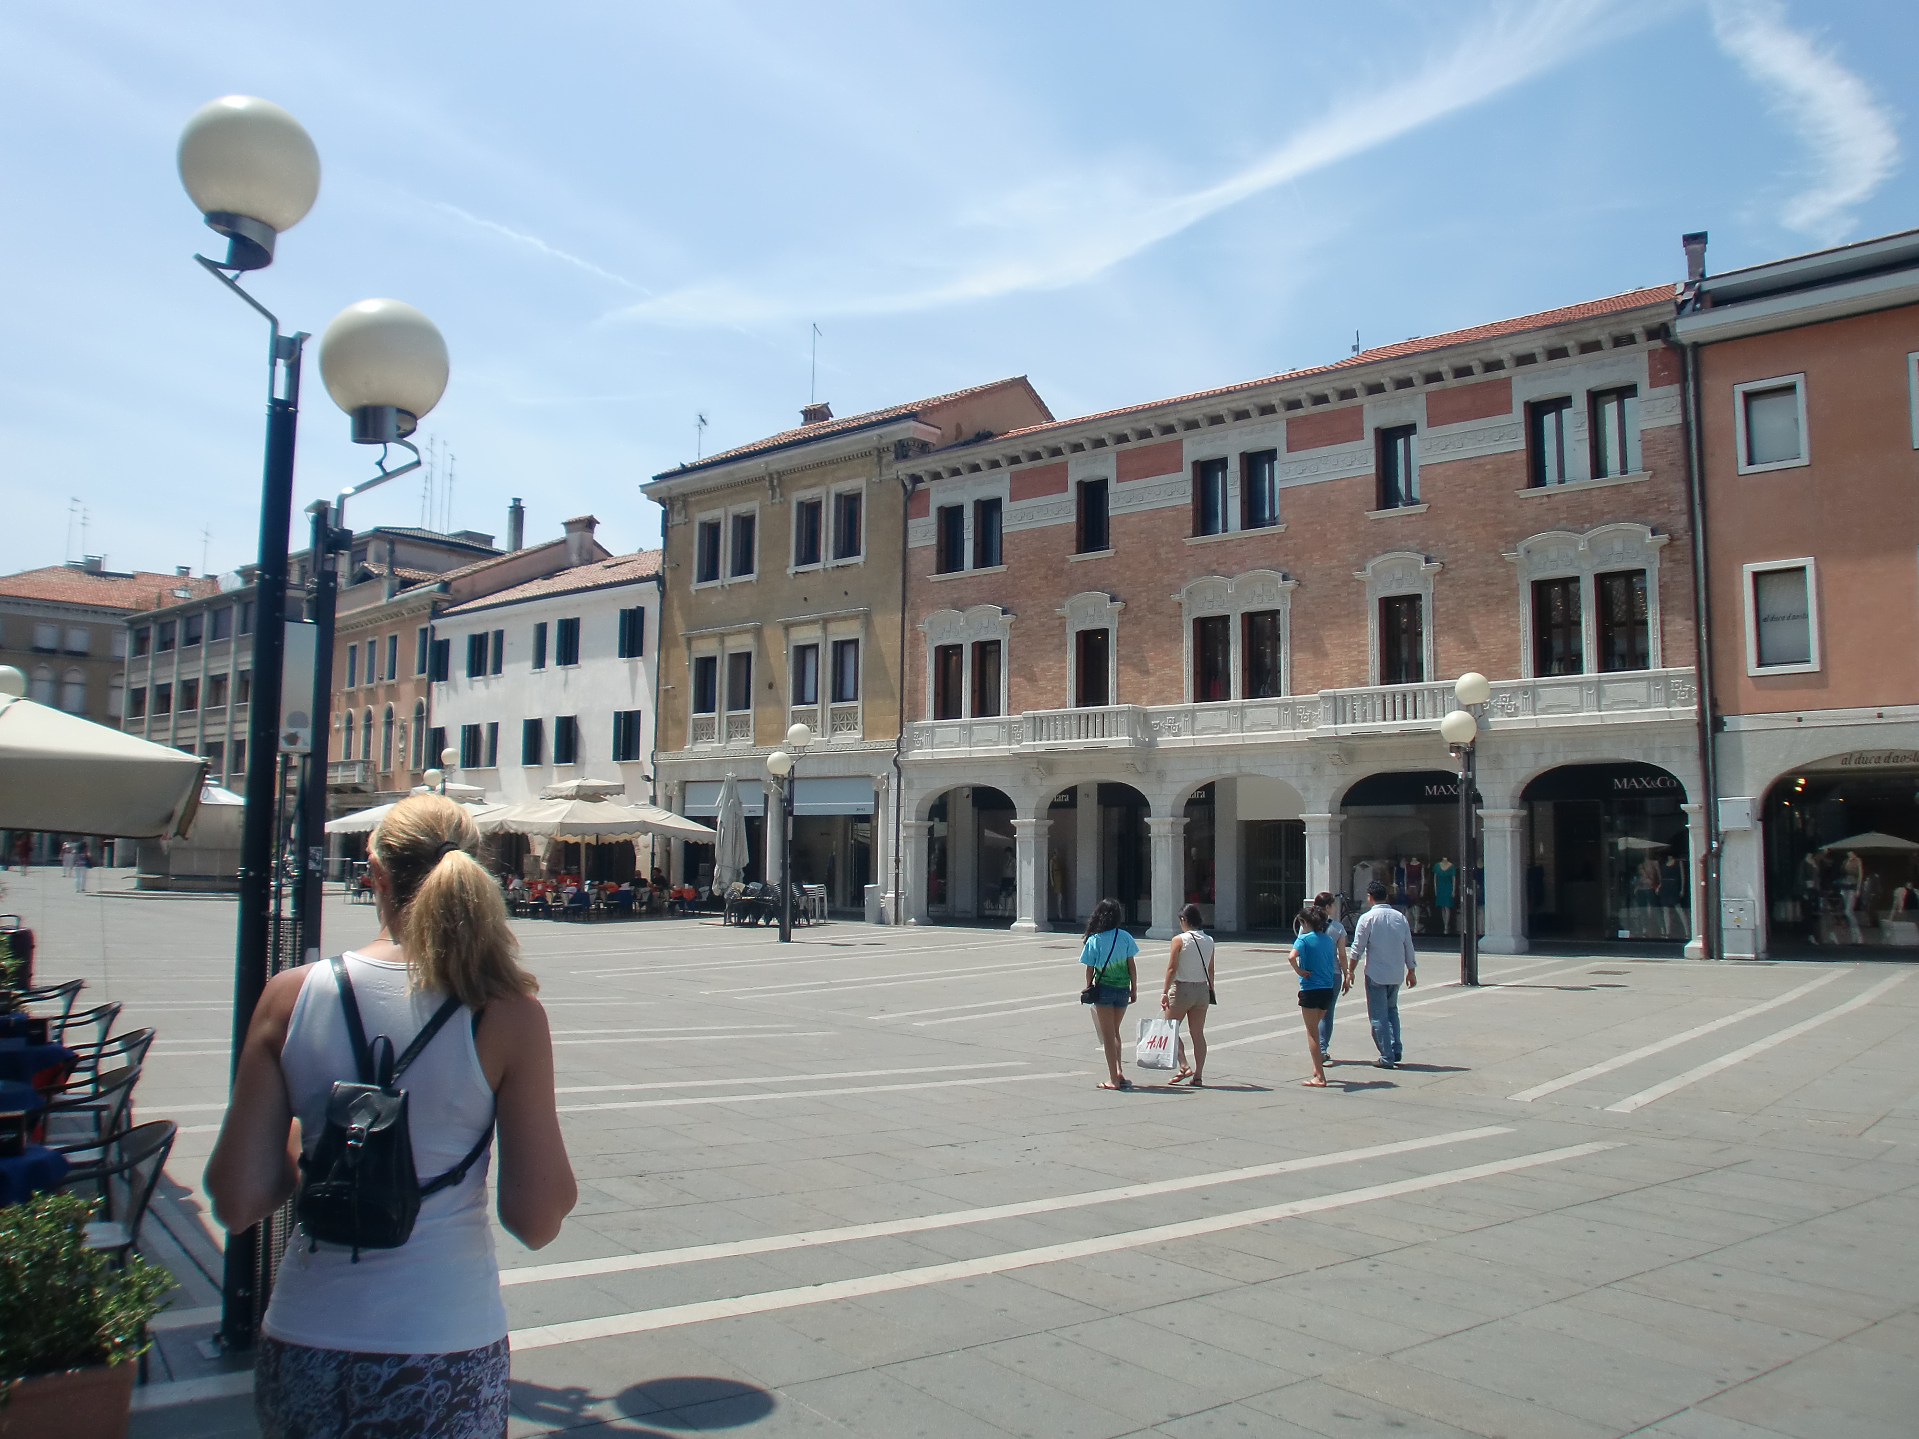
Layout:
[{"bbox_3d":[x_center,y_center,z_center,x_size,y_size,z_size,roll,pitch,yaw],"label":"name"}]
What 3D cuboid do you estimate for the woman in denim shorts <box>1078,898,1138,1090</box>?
[{"bbox_3d":[1.256,2.285,12.134,0.460,1.570,0.330,3,-6,-20],"label":"woman in denim shorts"}]

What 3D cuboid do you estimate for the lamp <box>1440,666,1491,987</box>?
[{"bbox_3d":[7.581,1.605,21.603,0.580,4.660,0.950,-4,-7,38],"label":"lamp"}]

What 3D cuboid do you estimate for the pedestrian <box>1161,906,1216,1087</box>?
[{"bbox_3d":[1.952,2.292,12.250,0.420,1.540,0.330,3,-6,-20],"label":"pedestrian"}]

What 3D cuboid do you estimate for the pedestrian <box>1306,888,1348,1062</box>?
[{"bbox_3d":[3.431,2.407,13.432,0.460,1.595,0.350,0,-6,3],"label":"pedestrian"}]

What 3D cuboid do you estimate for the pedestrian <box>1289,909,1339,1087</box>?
[{"bbox_3d":[3.009,2.334,12.228,0.430,1.521,0.340,4,-7,-27],"label":"pedestrian"}]

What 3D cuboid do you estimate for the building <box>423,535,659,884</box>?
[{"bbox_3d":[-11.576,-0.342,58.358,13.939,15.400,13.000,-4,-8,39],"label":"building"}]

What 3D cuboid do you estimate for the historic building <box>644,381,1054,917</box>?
[{"bbox_3d":[-2.474,-2.086,50.214,11.255,17.400,12.000,-4,-8,38],"label":"historic building"}]

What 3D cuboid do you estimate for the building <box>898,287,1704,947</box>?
[{"bbox_3d":[9.504,-1.593,38.768,20.400,14.400,10.500,-4,-7,38],"label":"building"}]

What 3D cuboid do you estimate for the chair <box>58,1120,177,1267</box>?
[{"bbox_3d":[-2.992,1.774,4.842,0.550,0.820,0.550,4,-7,-33],"label":"chair"}]

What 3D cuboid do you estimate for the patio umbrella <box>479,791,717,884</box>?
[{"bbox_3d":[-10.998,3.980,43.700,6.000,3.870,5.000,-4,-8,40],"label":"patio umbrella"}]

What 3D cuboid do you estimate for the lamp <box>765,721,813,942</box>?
[{"bbox_3d":[-3.771,2.531,32.250,0.600,4.851,1.200,-4,-8,38],"label":"lamp"}]

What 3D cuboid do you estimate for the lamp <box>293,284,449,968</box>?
[{"bbox_3d":[-2.397,0.313,5.706,0.560,4.050,0.540,1,-6,0],"label":"lamp"}]

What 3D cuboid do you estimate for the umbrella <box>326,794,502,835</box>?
[{"bbox_3d":[-19.022,4.447,50.703,5.600,3.945,5.000,-4,-8,40],"label":"umbrella"}]

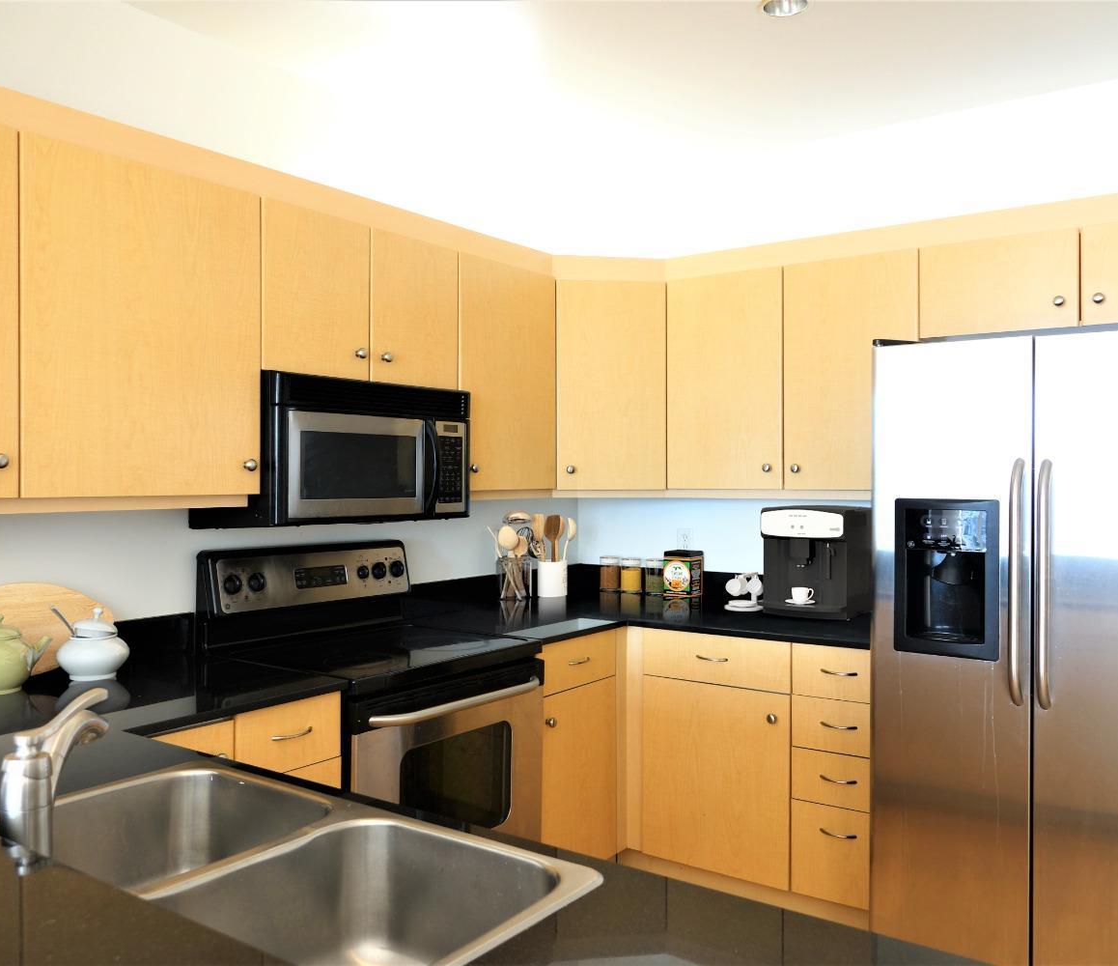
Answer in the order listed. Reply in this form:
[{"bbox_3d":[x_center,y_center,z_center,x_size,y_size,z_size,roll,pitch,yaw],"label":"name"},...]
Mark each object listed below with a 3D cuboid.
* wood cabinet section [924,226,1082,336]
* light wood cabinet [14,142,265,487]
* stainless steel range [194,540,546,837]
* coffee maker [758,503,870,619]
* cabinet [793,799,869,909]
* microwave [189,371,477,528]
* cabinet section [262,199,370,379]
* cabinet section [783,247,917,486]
[{"bbox_3d":[1.415,-0.595,3.049,0.455,0.285,0.313,0,0,36],"label":"wood cabinet section"},{"bbox_3d":[-1.088,-0.352,2.365,0.340,0.771,0.600,0,0,36],"label":"light wood cabinet"},{"bbox_3d":[-0.516,0.794,2.808,0.710,1.195,0.759,0,0,36],"label":"stainless steel range"},{"bbox_3d":[0.941,0.284,3.562,0.325,0.390,0.290,0,0,36],"label":"coffee maker"},{"bbox_3d":[1.021,1.139,3.188,0.290,0.292,0.587,0,0,36],"label":"cabinet"},{"bbox_3d":[-0.656,-0.089,2.904,0.405,0.405,0.757,0,0,36],"label":"microwave"},{"bbox_3d":[-0.786,-0.516,2.741,0.318,0.444,0.380,0,0,36],"label":"cabinet section"},{"bbox_3d":[1.047,-0.356,3.317,0.453,0.766,0.313,0,0,36],"label":"cabinet section"}]

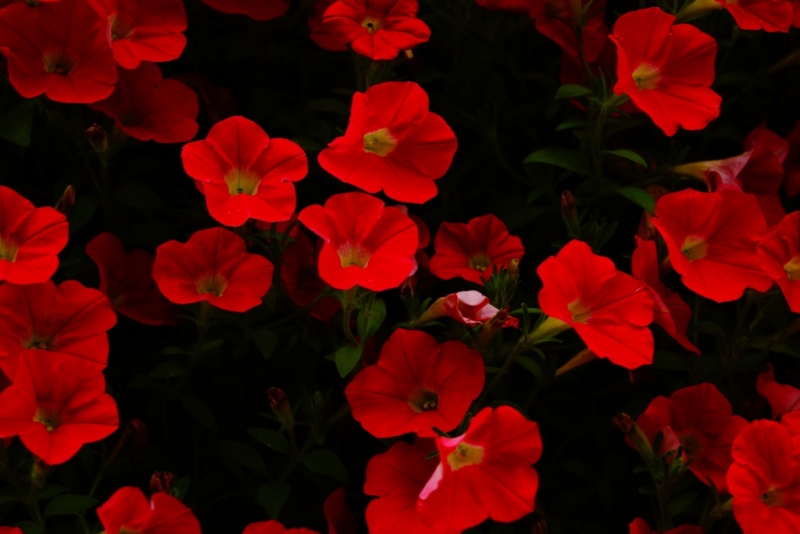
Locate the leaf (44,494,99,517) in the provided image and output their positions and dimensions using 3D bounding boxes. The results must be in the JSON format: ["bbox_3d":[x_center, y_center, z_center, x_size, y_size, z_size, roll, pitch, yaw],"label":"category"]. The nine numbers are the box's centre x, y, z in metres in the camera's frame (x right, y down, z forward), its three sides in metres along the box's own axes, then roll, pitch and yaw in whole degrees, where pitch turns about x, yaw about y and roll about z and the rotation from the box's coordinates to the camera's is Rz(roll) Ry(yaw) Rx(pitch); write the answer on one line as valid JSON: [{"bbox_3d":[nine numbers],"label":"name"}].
[{"bbox_3d":[-0.174,0.126,0.860,0.029,0.005,0.015,-3,41,-4],"label":"leaf"}]

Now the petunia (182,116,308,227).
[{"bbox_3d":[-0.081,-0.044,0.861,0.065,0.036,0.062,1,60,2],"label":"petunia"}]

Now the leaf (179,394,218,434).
[{"bbox_3d":[-0.114,0.084,0.920,0.031,0.005,0.014,43,55,9],"label":"leaf"}]

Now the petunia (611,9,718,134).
[{"bbox_3d":[0.129,-0.096,0.800,0.060,0.063,0.038,-14,-6,-26],"label":"petunia"}]

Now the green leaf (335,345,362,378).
[{"bbox_3d":[-0.028,0.051,0.870,0.014,0.004,0.021,23,66,15],"label":"green leaf"}]

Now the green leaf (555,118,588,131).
[{"bbox_3d":[0.092,-0.076,0.870,0.019,0.004,0.010,-9,32,-15],"label":"green leaf"}]

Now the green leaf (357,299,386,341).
[{"bbox_3d":[-0.015,0.028,0.860,0.016,0.005,0.024,19,67,-2],"label":"green leaf"}]

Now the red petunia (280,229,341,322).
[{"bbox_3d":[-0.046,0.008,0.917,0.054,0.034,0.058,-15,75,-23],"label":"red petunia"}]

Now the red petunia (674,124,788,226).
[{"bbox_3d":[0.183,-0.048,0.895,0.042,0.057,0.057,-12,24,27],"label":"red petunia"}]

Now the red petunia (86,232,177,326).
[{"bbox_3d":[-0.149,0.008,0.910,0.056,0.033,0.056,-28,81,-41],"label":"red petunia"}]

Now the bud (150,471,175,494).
[{"bbox_3d":[-0.123,0.112,0.840,0.013,0.016,0.013,0,24,0],"label":"bud"}]

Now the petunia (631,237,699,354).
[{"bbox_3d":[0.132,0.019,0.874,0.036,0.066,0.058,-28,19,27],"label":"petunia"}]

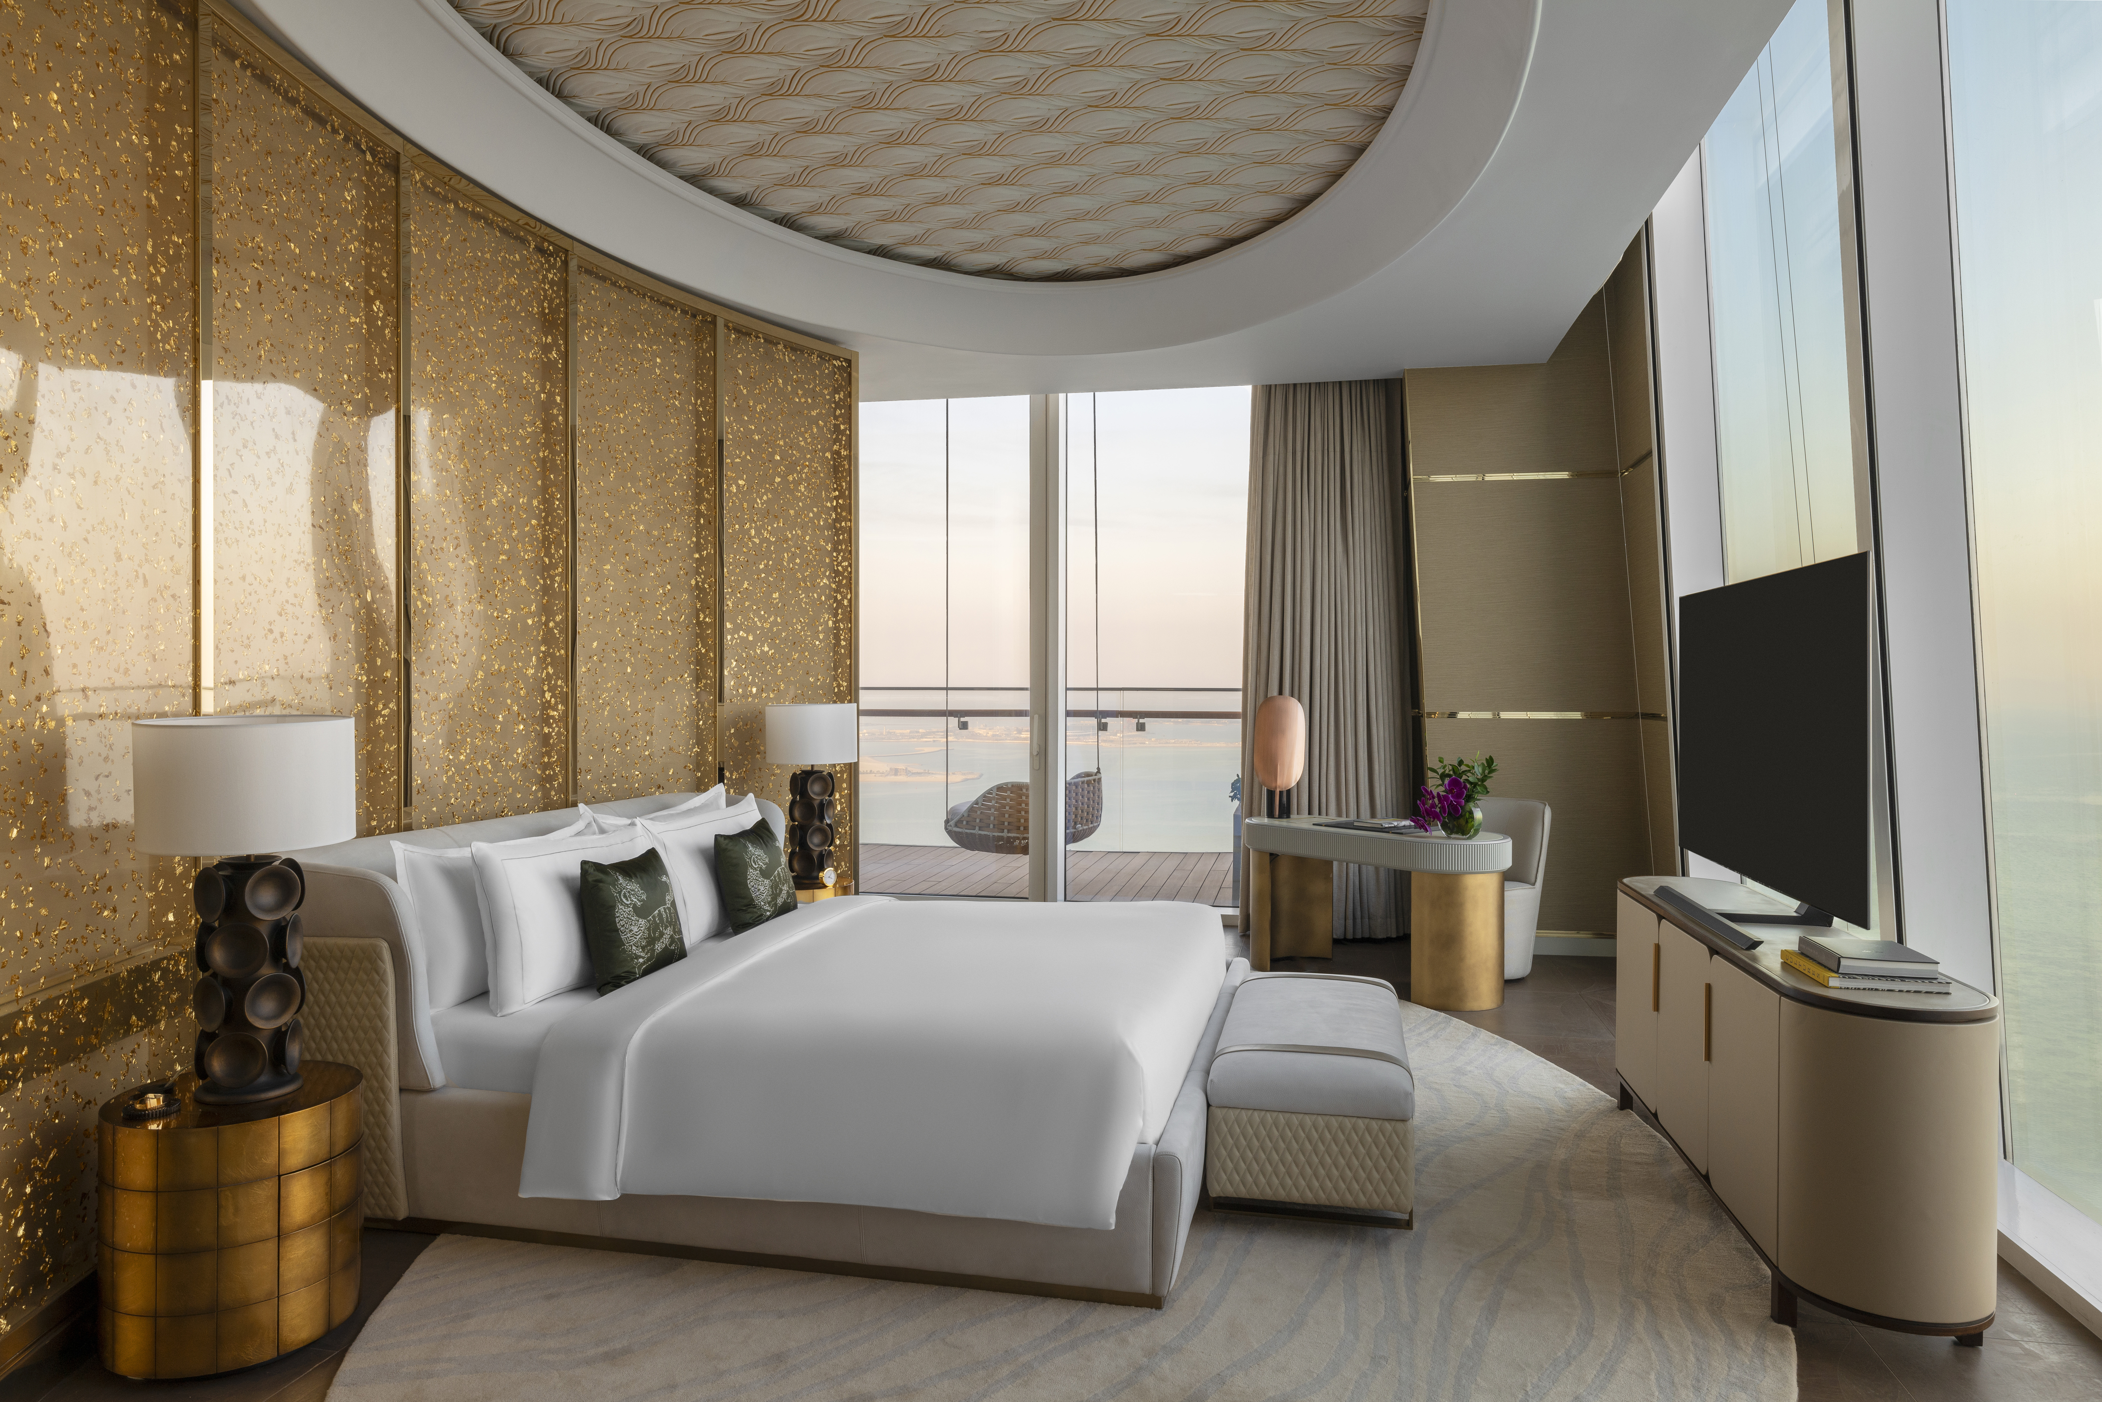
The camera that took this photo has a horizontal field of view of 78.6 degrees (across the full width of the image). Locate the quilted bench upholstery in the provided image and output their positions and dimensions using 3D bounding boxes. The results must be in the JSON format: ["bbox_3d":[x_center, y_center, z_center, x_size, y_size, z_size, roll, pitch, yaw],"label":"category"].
[{"bbox_3d":[0.809,1.148,3.891,0.530,0.450,1.050,0,0,14],"label":"quilted bench upholstery"}]

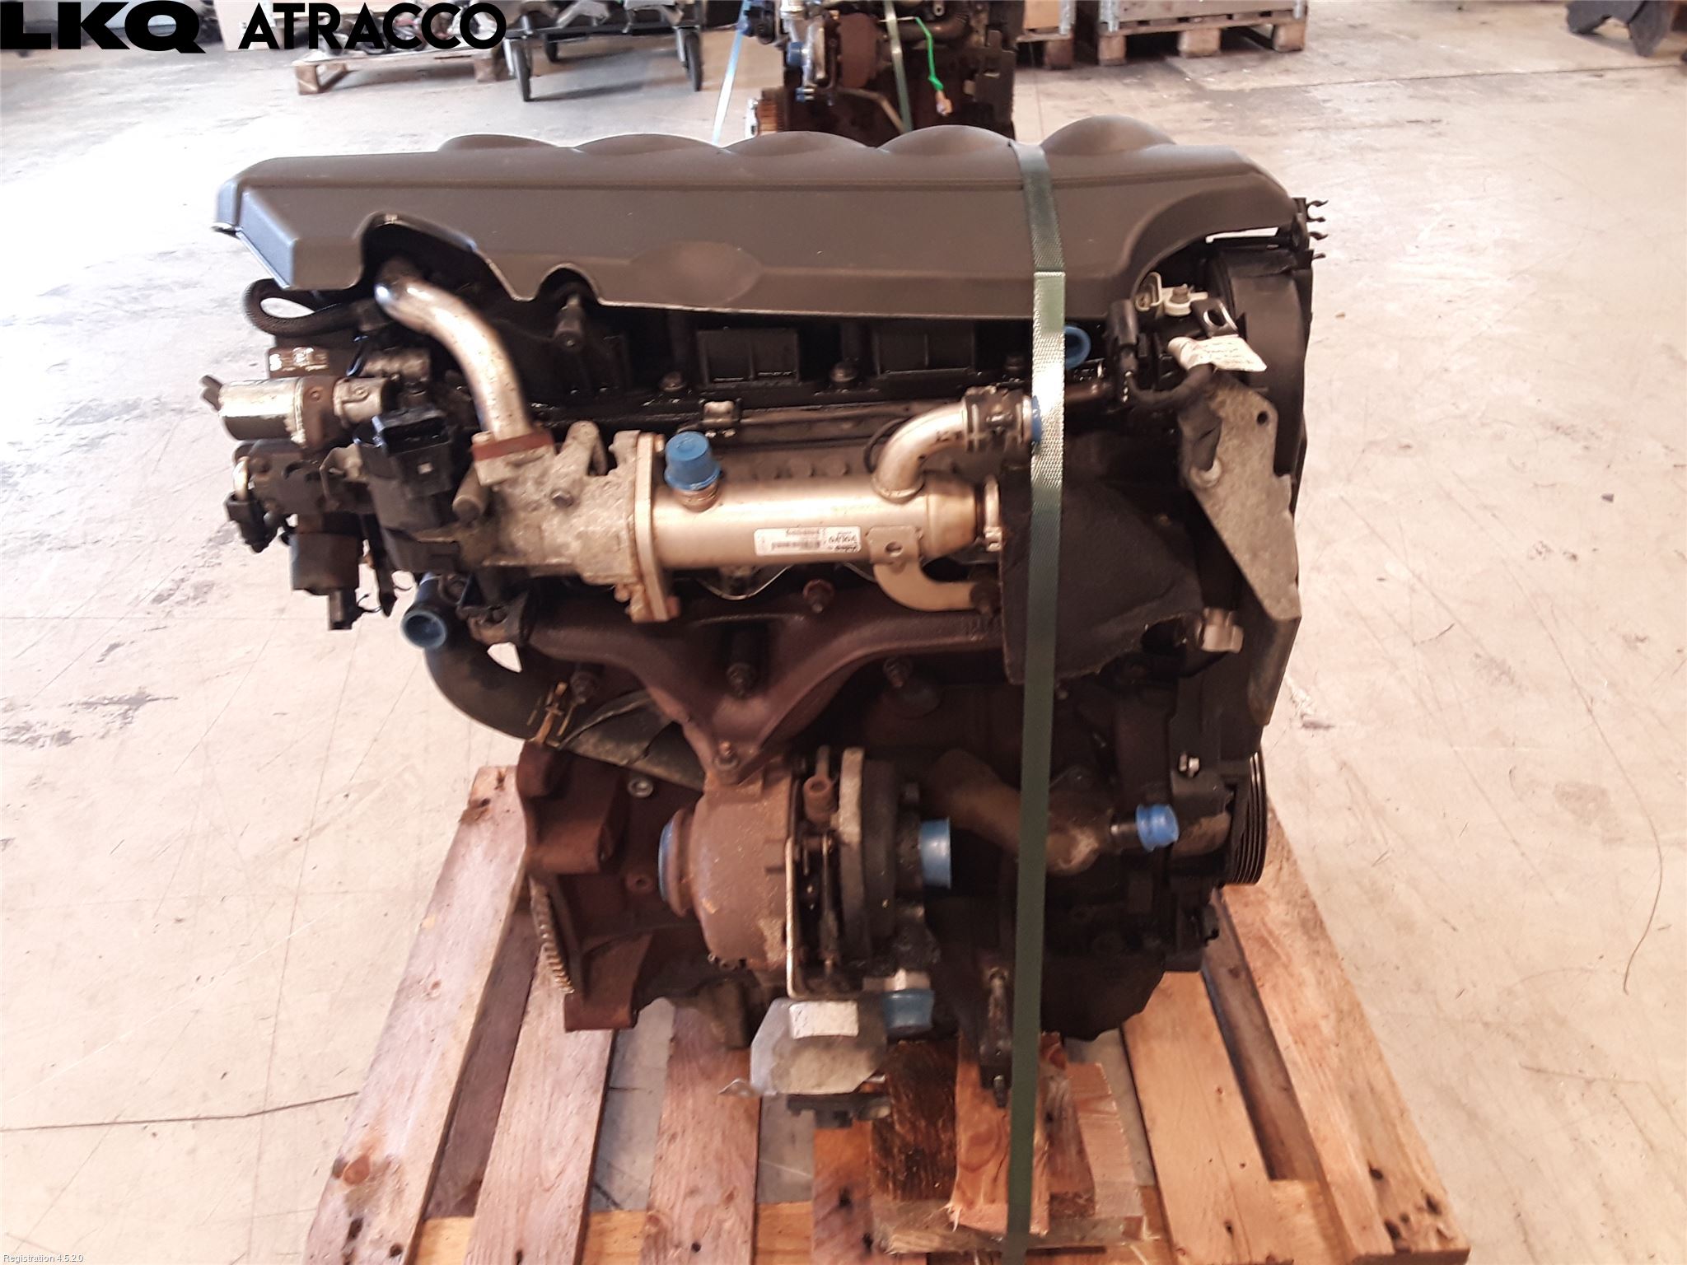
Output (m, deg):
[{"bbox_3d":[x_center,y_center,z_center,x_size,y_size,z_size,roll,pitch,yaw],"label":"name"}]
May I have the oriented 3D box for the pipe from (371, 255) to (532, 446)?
[{"bbox_3d":[-0.208,-0.151,0.730,0.082,0.085,0.060,-1,31,1],"label":"pipe"}]

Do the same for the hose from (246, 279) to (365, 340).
[{"bbox_3d":[-0.295,-0.177,0.745,0.064,0.030,0.050,-1,31,1],"label":"hose"}]

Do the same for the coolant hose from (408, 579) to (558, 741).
[{"bbox_3d":[-0.237,0.018,0.890,0.100,0.090,0.068,-3,32,1],"label":"coolant hose"}]

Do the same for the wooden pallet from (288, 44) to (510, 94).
[{"bbox_3d":[-1.863,-2.467,5.879,0.811,0.126,0.608,-5,32,-1],"label":"wooden pallet"}]

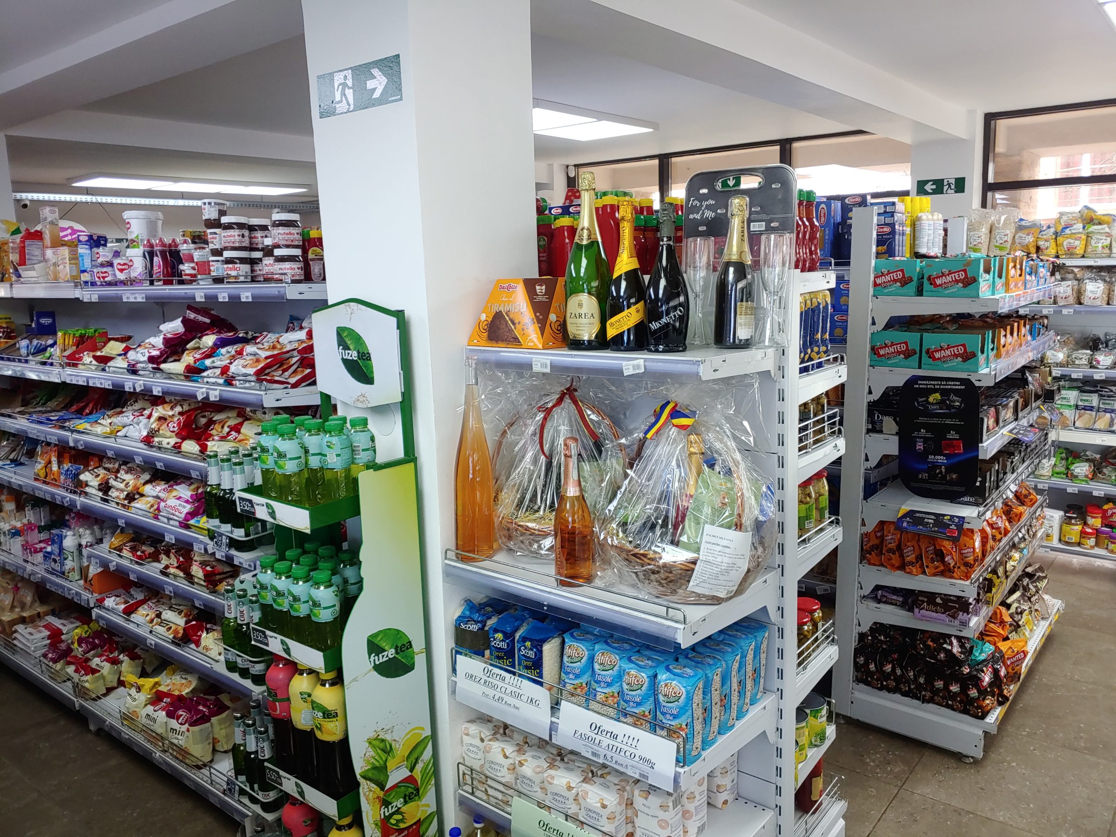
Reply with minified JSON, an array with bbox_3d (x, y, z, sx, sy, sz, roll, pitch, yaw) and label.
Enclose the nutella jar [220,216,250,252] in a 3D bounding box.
[{"bbox_3d":[-0.995,-0.569,2.490,0.088,0.102,0.077,-7,11,-25],"label":"nutella jar"}]

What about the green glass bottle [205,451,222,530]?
[{"bbox_3d":[-0.963,0.215,2.270,0.067,0.249,0.067,5,13,36],"label":"green glass bottle"}]

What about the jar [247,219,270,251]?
[{"bbox_3d":[-0.966,-0.591,2.600,0.088,0.100,0.077,-7,11,-24],"label":"jar"}]

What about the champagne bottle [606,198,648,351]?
[{"bbox_3d":[0.150,-0.309,1.745,0.089,0.317,0.089,0,11,15],"label":"champagne bottle"}]

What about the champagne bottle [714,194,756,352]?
[{"bbox_3d":[0.378,-0.312,1.730,0.087,0.318,0.087,-2,10,0],"label":"champagne bottle"}]

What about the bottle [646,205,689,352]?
[{"bbox_3d":[0.227,-0.295,1.685,0.092,0.305,0.092,-1,10,8],"label":"bottle"}]

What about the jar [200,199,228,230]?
[{"bbox_3d":[-1.083,-0.642,2.540,0.086,0.097,0.076,4,12,32],"label":"jar"}]

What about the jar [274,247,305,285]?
[{"bbox_3d":[-0.790,-0.447,2.370,0.088,0.099,0.077,-7,11,-22],"label":"jar"}]

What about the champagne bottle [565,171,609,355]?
[{"bbox_3d":[0.068,-0.354,1.820,0.103,0.391,0.103,0,10,12],"label":"champagne bottle"}]

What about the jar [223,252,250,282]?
[{"bbox_3d":[-0.994,-0.470,2.500,0.086,0.097,0.075,-2,10,4],"label":"jar"}]

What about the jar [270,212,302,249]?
[{"bbox_3d":[-0.796,-0.550,2.370,0.088,0.100,0.077,-7,11,-22],"label":"jar"}]

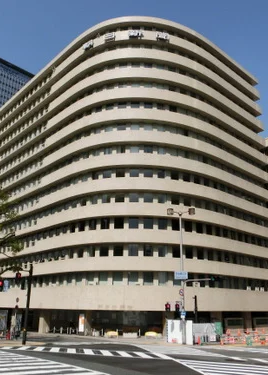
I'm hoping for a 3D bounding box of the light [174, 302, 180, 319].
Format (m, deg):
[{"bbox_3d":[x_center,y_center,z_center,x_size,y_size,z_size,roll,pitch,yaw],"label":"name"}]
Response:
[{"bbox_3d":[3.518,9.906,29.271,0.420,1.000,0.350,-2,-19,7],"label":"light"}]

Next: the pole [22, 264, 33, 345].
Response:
[{"bbox_3d":[-6.540,7.196,22.470,0.250,4.737,0.250,6,-19,-14],"label":"pole"}]

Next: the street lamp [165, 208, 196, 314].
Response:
[{"bbox_3d":[4.063,7.059,30.177,2.500,11.083,0.550,-2,-19,7],"label":"street lamp"}]

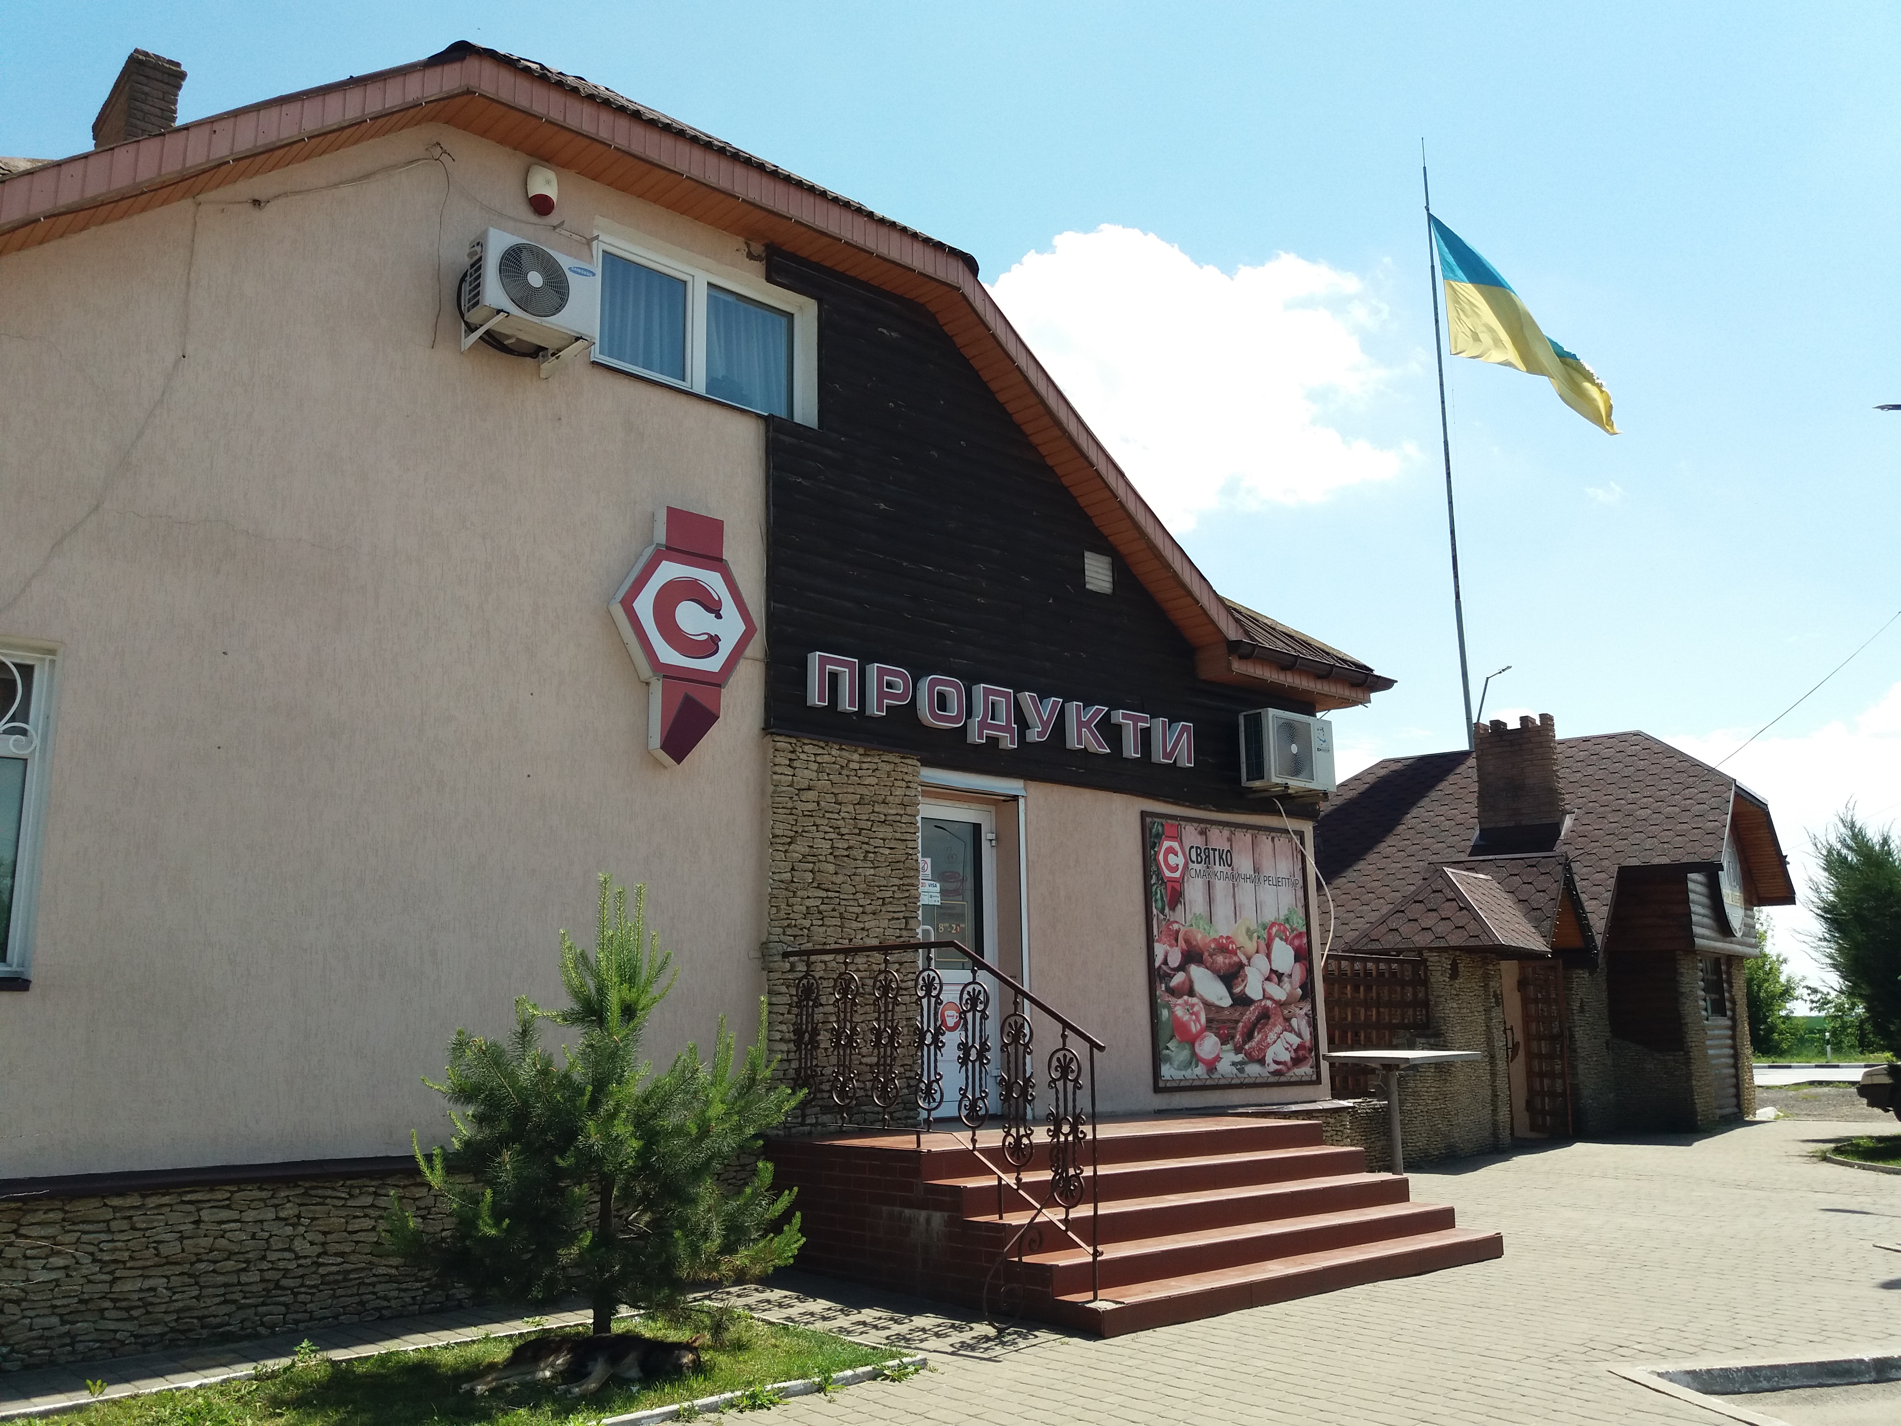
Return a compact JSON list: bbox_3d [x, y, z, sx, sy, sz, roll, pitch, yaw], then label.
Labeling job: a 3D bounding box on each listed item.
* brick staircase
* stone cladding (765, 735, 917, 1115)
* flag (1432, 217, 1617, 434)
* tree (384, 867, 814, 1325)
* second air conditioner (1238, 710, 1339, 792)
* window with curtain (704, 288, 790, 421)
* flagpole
[{"bbox_3d":[1.083,2.827,8.942,3.410,0.724,2.640,10,-16,-41],"label":"brick staircase"},{"bbox_3d":[-0.656,1.366,9.514,1.190,2.380,0.120,10,-16,-41],"label":"stone cladding"},{"bbox_3d":[12.044,-8.340,32.527,3.260,5.600,1.200,-5,-12,19],"label":"flag"},{"bbox_3d":[-1.567,1.788,7.058,1.800,2.080,1.800,-1,-12,0],"label":"tree"},{"bbox_3d":[2.753,0.333,12.521,0.890,0.585,0.290,10,-16,-41],"label":"second air conditioner"},{"bbox_3d":[-1.278,-2.321,9.918,0.700,0.800,0.100,10,-16,-41],"label":"window with curtain"},{"bbox_3d":[10.550,-2.659,31.905,0.200,20.550,0.200,10,-16,-41],"label":"flagpole"}]

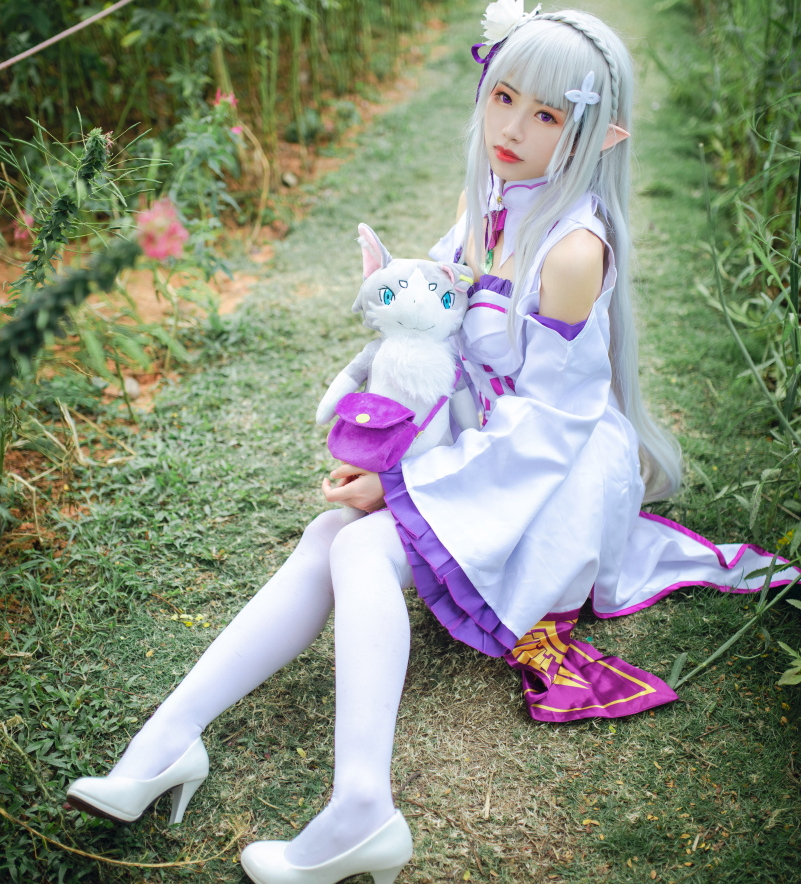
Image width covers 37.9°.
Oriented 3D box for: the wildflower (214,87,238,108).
[{"bbox_3d":[-0.447,-0.886,3.000,0.062,0.055,0.062,-4,31,-7],"label":"wildflower"}]

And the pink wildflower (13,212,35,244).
[{"bbox_3d":[-0.840,-0.476,2.600,0.055,0.065,0.055,-10,32,-16],"label":"pink wildflower"}]

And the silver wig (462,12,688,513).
[{"bbox_3d":[0.275,-0.216,1.805,0.270,0.860,0.340,22,37,32],"label":"silver wig"}]

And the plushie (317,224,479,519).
[{"bbox_3d":[-0.004,-0.090,1.530,0.210,0.385,0.170,3,22,5],"label":"plushie"}]

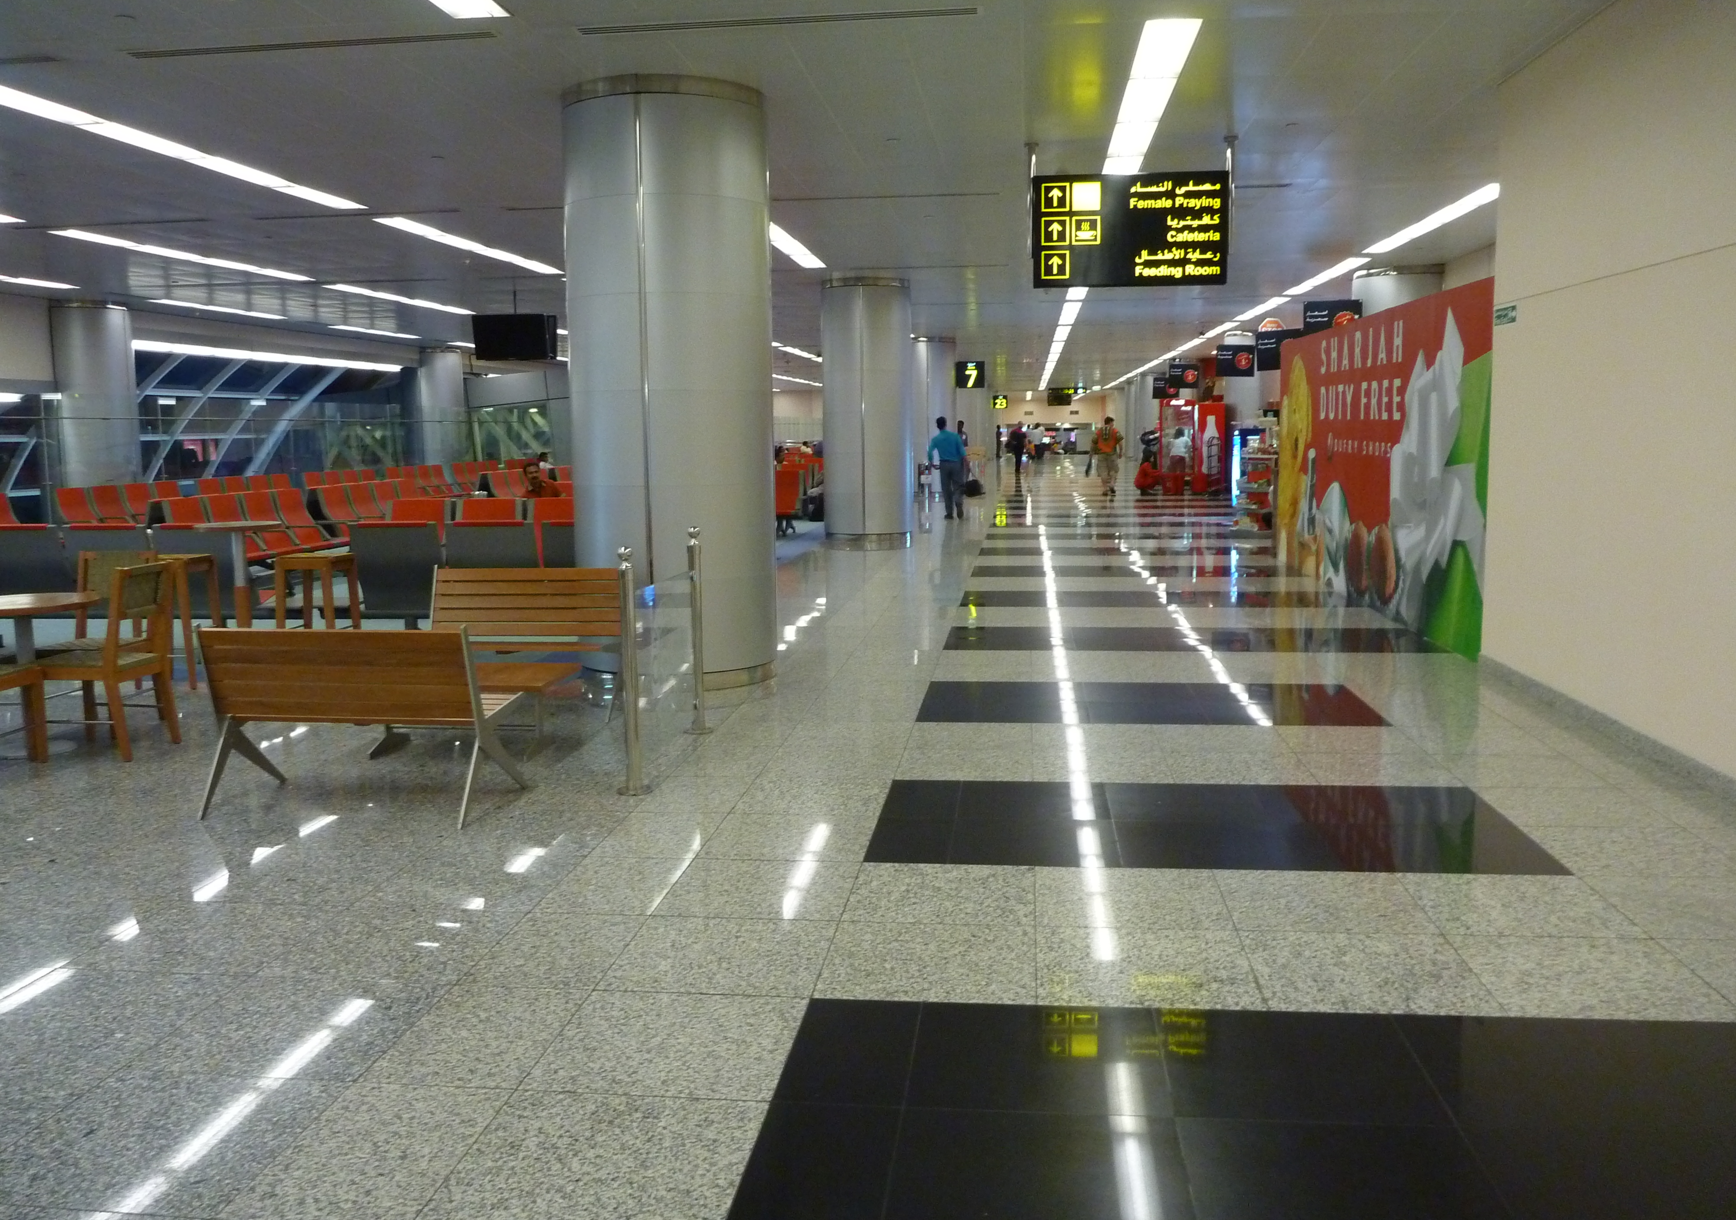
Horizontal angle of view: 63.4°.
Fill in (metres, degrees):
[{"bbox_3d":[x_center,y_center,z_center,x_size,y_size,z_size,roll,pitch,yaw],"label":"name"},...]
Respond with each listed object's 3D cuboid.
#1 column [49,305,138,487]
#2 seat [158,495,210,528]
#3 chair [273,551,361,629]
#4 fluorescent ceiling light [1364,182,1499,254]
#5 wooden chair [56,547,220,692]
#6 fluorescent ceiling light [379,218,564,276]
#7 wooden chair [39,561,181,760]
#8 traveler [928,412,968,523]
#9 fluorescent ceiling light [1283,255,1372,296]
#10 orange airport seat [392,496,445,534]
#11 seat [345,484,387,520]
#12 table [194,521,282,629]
[{"bbox_3d":[-11.355,-2.699,20.652,1.020,3.520,1.020,0,7,7],"label":"column"},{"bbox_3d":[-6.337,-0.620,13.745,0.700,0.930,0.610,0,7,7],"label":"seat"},{"bbox_3d":[-3.416,0.064,8.764,0.420,0.800,0.400,0,7,7],"label":"chair"},{"bbox_3d":[5.732,-3.928,14.256,0.300,0.080,4.850,0,7,7],"label":"fluorescent ceiling light"},{"bbox_3d":[-4.129,0.171,7.553,0.500,0.920,0.620,0,7,7],"label":"wooden chair"},{"bbox_3d":[-4.093,-3.853,14.975,0.280,0.090,4.589,0,7,7],"label":"fluorescent ceiling light"},{"bbox_3d":[-3.762,0.240,6.934,0.560,0.930,0.460,0,7,7],"label":"wooden chair"},{"bbox_3d":[1.323,-2.423,23.994,0.620,1.730,0.420,0,7,7],"label":"traveler"},{"bbox_3d":[6.336,-4.617,19.578,0.300,0.080,4.850,0,7,7],"label":"fluorescent ceiling light"},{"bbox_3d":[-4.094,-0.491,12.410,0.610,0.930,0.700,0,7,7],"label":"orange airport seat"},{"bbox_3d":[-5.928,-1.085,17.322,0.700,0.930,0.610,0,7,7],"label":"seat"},{"bbox_3d":[-3.973,-0.045,8.908,0.530,1.000,0.530,0,7,7],"label":"table"}]

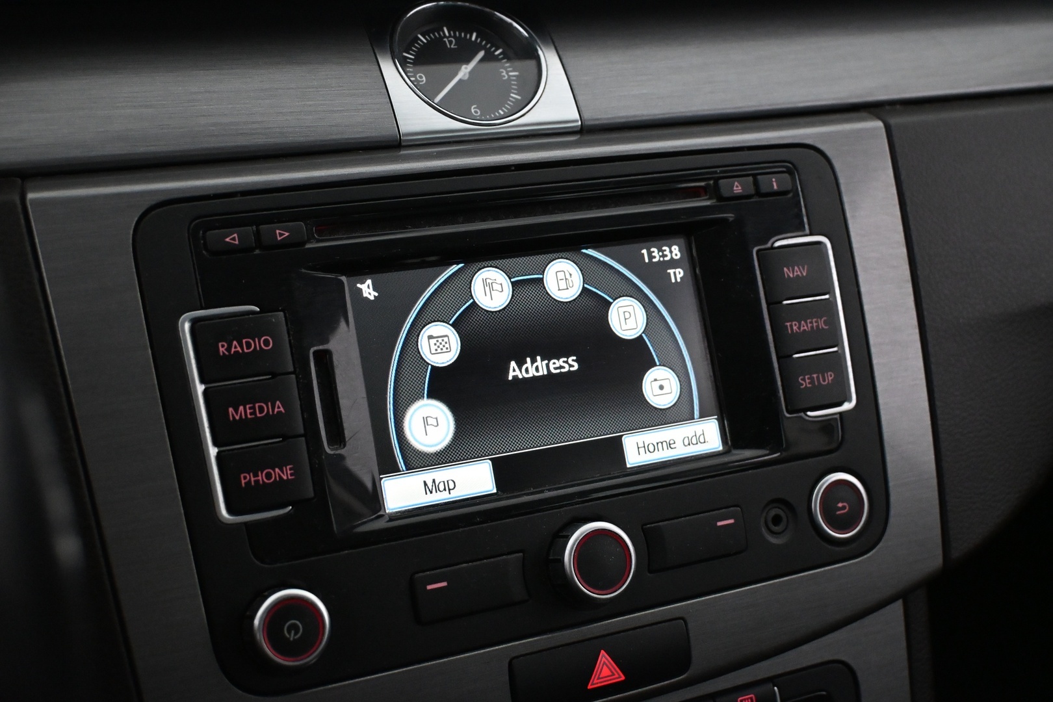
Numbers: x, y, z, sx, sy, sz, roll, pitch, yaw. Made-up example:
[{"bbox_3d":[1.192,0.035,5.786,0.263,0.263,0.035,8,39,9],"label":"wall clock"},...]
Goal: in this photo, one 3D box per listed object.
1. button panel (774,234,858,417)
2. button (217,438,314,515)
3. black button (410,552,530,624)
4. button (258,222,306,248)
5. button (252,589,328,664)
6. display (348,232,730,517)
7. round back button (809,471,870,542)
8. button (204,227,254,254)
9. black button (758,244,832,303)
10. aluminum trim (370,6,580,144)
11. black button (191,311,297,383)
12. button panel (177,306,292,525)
[{"bbox_3d":[0.087,-0.007,0.438,0.025,0.056,0.007,-8,-2,-23],"label":"button panel"},{"bbox_3d":[-0.069,0.033,0.367,0.023,0.016,0.006,-8,-2,-23],"label":"button"},{"bbox_3d":[-0.016,0.065,0.387,0.033,0.013,0.005,-8,-2,-23],"label":"black button"},{"bbox_3d":[-0.065,-0.031,0.374,0.012,0.006,0.005,-8,-2,-23],"label":"button"},{"bbox_3d":[-0.062,0.070,0.361,0.019,0.019,0.012,-8,-2,-23],"label":"button"},{"bbox_3d":[0.004,0.005,0.411,0.109,0.066,0.007,-8,-2,-23],"label":"display"},{"bbox_3d":[0.096,0.048,0.436,0.020,0.020,0.007,-8,-2,-23],"label":"round back button"},{"bbox_3d":[-0.078,-0.029,0.368,0.013,0.005,0.005,-8,-2,-23],"label":"button"},{"bbox_3d":[0.082,-0.024,0.437,0.024,0.016,0.006,-8,-2,-23],"label":"black button"},{"bbox_3d":[-0.018,-0.086,0.430,0.059,0.010,0.052,-8,65,-23],"label":"aluminum trim"},{"bbox_3d":[-0.074,-0.001,0.368,0.023,0.015,0.006,-8,-2,-23],"label":"black button"},{"bbox_3d":[-0.075,0.017,0.366,0.025,0.055,0.007,-8,-2,-23],"label":"button panel"}]

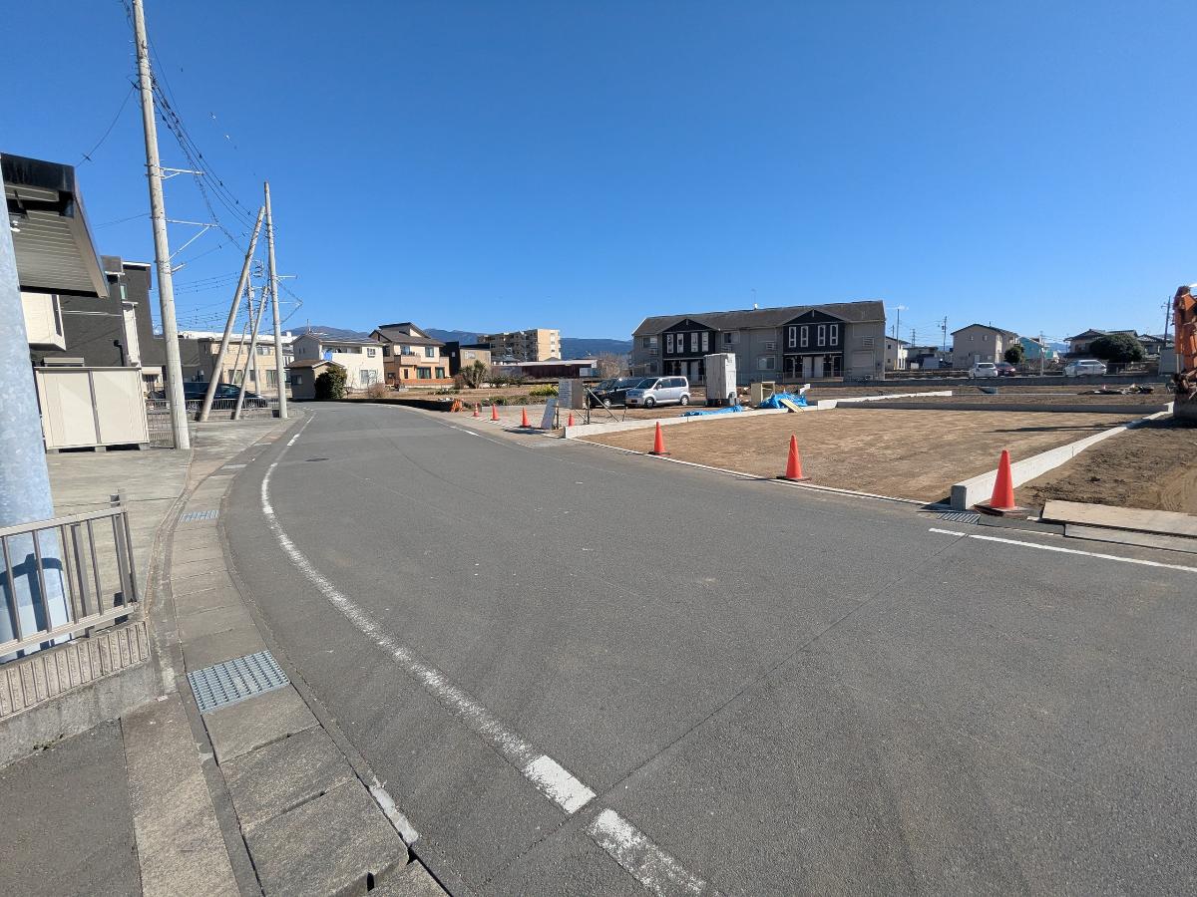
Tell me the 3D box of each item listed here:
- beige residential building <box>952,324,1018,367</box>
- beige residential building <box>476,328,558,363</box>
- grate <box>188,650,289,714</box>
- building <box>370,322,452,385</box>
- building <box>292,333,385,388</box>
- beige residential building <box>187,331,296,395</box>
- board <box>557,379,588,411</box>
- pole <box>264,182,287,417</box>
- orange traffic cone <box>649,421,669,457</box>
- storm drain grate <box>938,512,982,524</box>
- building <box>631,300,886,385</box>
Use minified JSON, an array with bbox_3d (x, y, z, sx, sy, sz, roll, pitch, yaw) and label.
[{"bbox_3d":[64.304,-16.745,91.903,7.600,7.800,7.200,-7,9,-36],"label":"beige residential building"},{"bbox_3d":[-30.177,-33.636,202.184,34.700,16.600,10.300,5,9,42],"label":"beige residential building"},{"bbox_3d":[-2.014,1.311,3.095,0.402,0.050,0.530,-7,9,-42],"label":"grate"},{"bbox_3d":[-27.409,-13.240,79.883,6.600,9.000,9.000,3,8,31],"label":"building"},{"bbox_3d":[-32.826,-10.752,70.076,6.400,7.150,8.900,3,8,33],"label":"building"},{"bbox_3d":[-42.922,-9.717,66.032,6.300,6.900,8.800,3,8,31],"label":"beige residential building"},{"bbox_3d":[-0.892,-1.778,18.200,0.080,0.950,1.450,-8,9,-41],"label":"board"},{"bbox_3d":[-18.015,-8.101,30.751,0.340,12.750,0.340,-5,8,-30],"label":"pole"},{"bbox_3d":[1.321,-0.221,12.043,0.380,0.700,0.380,-5,7,-24],"label":"orange traffic cone"},{"bbox_3d":[4.069,0.802,6.226,0.390,0.050,0.460,5,9,43],"label":"storm drain grate"},{"bbox_3d":[17.796,-11.519,63.020,26.200,8.850,9.000,2,7,24],"label":"building"}]

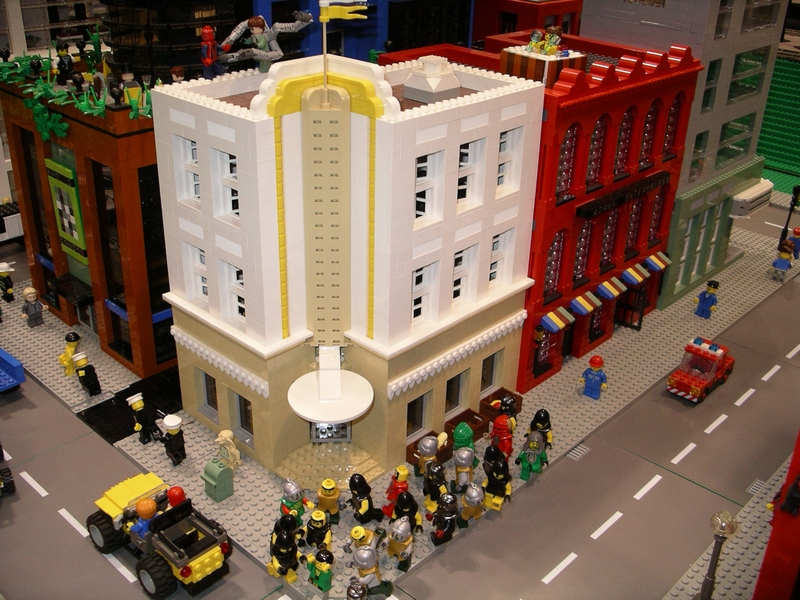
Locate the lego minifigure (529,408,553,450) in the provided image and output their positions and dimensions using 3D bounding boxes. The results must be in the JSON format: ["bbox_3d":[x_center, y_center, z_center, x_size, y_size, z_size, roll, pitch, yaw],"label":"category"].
[{"bbox_3d":[0.117,0.110,0.713,0.026,0.043,0.014,22,33,36],"label":"lego minifigure"}]

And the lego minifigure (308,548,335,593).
[{"bbox_3d":[-0.051,0.182,0.559,0.024,0.042,0.015,22,32,35],"label":"lego minifigure"}]

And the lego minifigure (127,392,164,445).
[{"bbox_3d":[-0.217,0.100,0.724,0.025,0.043,0.017,-26,24,-28],"label":"lego minifigure"}]

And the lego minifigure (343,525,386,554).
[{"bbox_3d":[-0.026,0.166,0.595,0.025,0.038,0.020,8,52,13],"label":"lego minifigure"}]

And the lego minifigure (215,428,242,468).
[{"bbox_3d":[-0.138,0.121,0.689,0.024,0.033,0.015,22,33,36],"label":"lego minifigure"}]

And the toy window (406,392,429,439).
[{"bbox_3d":[0.009,0.094,0.714,0.008,0.046,0.032,24,34,38],"label":"toy window"}]

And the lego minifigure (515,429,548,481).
[{"bbox_3d":[0.107,0.123,0.685,0.027,0.043,0.017,8,27,12],"label":"lego minifigure"}]

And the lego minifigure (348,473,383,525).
[{"bbox_3d":[-0.027,0.145,0.634,0.021,0.041,0.024,-11,29,-24],"label":"lego minifigure"}]

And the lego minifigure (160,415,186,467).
[{"bbox_3d":[-0.183,0.114,0.697,0.024,0.041,0.018,-17,32,-33],"label":"lego minifigure"}]

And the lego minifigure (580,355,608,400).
[{"bbox_3d":[0.181,0.071,0.795,0.026,0.043,0.013,24,34,38],"label":"lego minifigure"}]

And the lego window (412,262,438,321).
[{"bbox_3d":[0.014,-0.004,0.663,0.012,0.054,0.032,24,34,38],"label":"lego window"}]

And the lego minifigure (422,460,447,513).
[{"bbox_3d":[0.026,0.142,0.650,0.024,0.042,0.017,23,34,37],"label":"lego minifigure"}]

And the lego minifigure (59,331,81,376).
[{"bbox_3d":[-0.314,0.051,0.813,0.016,0.042,0.024,-1,26,-33],"label":"lego minifigure"}]

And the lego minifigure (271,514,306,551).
[{"bbox_3d":[-0.078,0.168,0.600,0.018,0.042,0.025,25,35,37],"label":"lego minifigure"}]

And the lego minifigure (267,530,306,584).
[{"bbox_3d":[-0.077,0.175,0.585,0.025,0.042,0.019,-16,35,-30],"label":"lego minifigure"}]

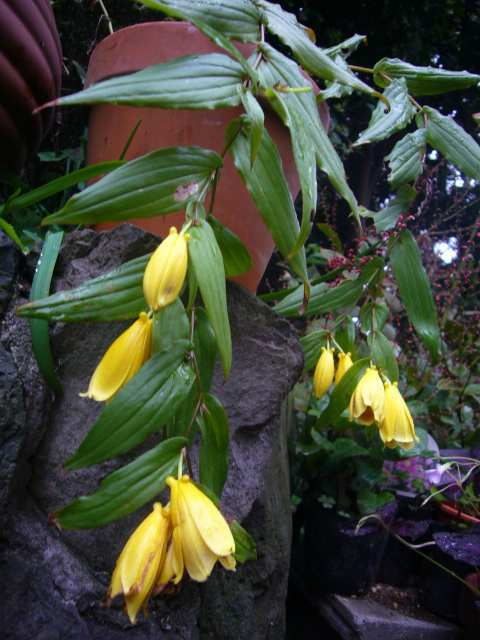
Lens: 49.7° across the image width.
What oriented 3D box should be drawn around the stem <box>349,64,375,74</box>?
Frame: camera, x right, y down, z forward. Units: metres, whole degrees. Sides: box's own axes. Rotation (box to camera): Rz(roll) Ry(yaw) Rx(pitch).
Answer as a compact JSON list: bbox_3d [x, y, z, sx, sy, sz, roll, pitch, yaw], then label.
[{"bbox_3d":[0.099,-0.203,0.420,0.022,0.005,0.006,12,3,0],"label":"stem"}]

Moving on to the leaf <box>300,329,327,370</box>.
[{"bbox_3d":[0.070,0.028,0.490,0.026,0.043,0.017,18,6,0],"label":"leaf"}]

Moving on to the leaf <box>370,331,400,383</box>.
[{"bbox_3d":[0.147,0.037,0.530,0.025,0.058,0.018,-23,0,0],"label":"leaf"}]

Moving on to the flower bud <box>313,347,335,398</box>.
[{"bbox_3d":[0.105,0.066,0.650,0.027,0.063,0.027,10,0,0],"label":"flower bud"}]

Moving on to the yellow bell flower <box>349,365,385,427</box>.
[{"bbox_3d":[0.126,0.074,0.510,0.034,0.054,0.037,10,0,0],"label":"yellow bell flower"}]

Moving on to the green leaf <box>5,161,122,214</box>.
[{"bbox_3d":[-0.160,-0.120,0.470,0.115,0.018,0.025,-21,0,0],"label":"green leaf"}]

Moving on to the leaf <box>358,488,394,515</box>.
[{"bbox_3d":[0.257,0.344,0.980,0.070,0.046,0.040,0,18,0],"label":"leaf"}]

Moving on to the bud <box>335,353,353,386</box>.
[{"bbox_3d":[0.132,0.064,0.660,0.024,0.047,0.024,12,0,0],"label":"bud"}]

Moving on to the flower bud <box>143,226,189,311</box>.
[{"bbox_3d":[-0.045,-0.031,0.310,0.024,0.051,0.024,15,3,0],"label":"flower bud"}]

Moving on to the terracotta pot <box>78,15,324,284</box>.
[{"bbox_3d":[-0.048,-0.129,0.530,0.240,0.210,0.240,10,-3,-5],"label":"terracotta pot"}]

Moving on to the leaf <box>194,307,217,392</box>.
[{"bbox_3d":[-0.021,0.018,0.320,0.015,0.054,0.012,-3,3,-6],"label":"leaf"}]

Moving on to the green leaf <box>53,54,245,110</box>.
[{"bbox_3d":[-0.064,-0.164,0.370,0.141,0.033,0.030,-12,0,-8],"label":"green leaf"}]

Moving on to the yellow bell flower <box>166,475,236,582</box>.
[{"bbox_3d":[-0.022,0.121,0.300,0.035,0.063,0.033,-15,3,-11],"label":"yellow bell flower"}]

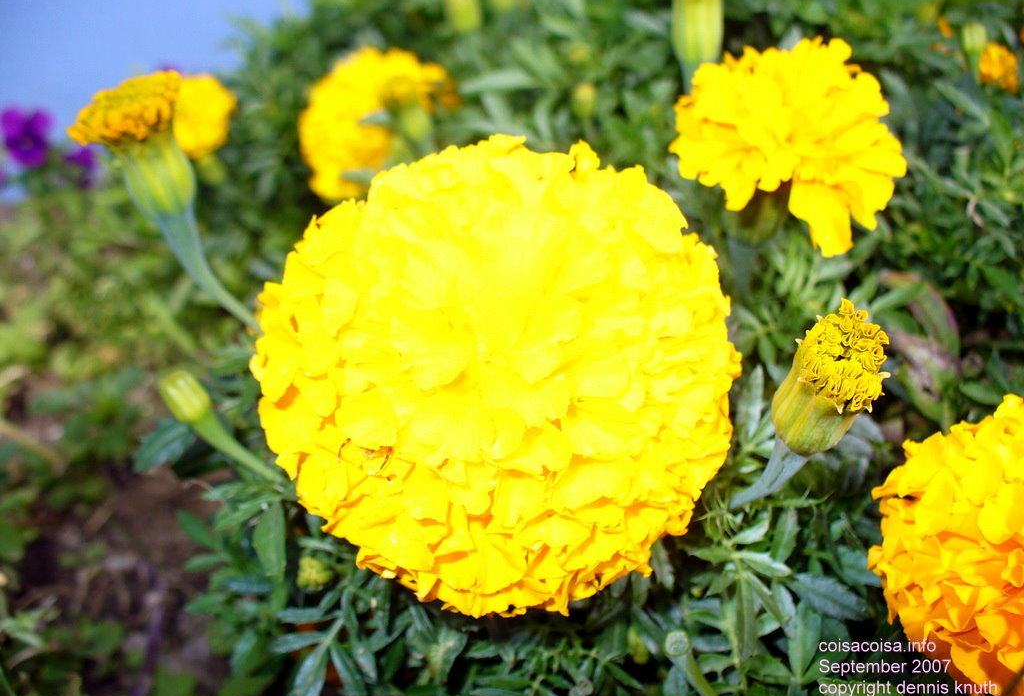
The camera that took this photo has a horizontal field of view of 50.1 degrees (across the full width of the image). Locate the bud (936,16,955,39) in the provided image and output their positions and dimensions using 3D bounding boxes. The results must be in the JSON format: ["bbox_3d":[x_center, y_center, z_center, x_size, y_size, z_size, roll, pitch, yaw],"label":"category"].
[{"bbox_3d":[0.269,-0.199,0.680,0.011,0.014,0.011,0,35,0],"label":"bud"}]

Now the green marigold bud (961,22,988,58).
[{"bbox_3d":[0.203,-0.135,0.480,0.011,0.016,0.011,-7,26,3],"label":"green marigold bud"}]

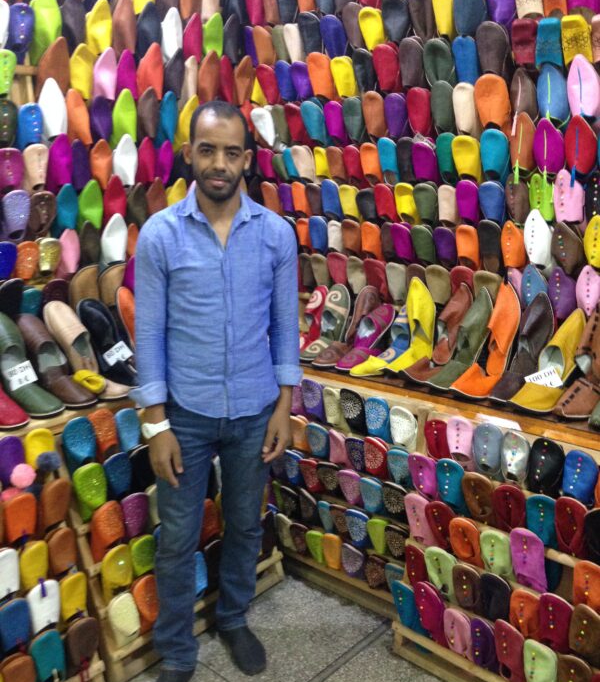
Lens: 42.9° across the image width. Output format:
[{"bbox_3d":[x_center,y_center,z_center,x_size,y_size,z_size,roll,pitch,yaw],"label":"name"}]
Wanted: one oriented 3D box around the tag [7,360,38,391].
[{"bbox_3d":[-0.866,0.109,2.380,0.087,0.066,0.010,-24,-3,-33],"label":"tag"}]

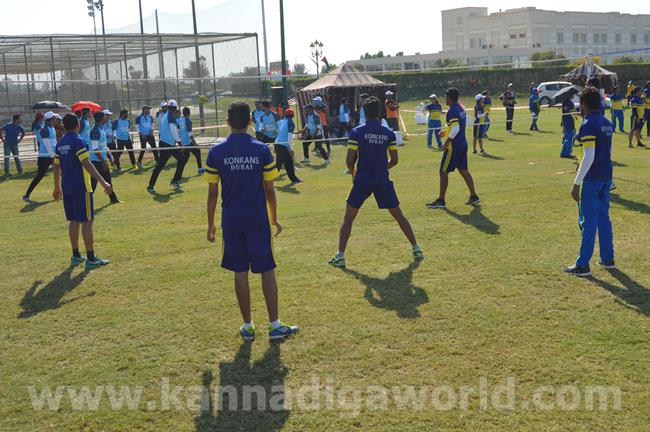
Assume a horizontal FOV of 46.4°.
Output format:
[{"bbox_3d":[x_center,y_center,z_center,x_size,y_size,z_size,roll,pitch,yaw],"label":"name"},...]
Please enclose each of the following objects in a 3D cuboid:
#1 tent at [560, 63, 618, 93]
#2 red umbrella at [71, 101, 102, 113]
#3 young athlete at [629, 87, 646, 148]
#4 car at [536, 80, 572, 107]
[{"bbox_3d":[17.107,-8.505,49.000,3.700,2.800,3.700,1,9,19],"label":"tent"},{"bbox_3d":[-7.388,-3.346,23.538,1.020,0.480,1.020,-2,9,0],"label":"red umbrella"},{"bbox_3d":[8.676,-2.730,21.000,0.500,1.650,0.480,-7,10,-27],"label":"young athlete"},{"bbox_3d":[15.106,-7.587,47.000,3.900,1.500,1.700,-3,9,-2],"label":"car"}]

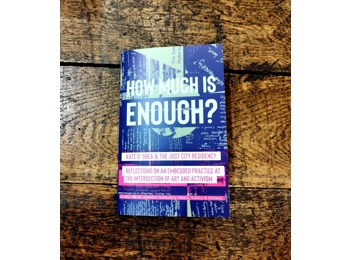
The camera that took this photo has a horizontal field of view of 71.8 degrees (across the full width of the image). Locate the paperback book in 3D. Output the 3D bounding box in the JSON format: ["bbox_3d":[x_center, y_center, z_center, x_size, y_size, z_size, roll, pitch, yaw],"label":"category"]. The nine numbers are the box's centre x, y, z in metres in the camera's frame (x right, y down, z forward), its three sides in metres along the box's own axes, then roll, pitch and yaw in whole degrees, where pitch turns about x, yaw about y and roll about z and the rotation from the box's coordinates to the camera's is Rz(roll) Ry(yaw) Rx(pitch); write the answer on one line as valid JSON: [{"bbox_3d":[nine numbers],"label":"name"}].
[{"bbox_3d":[-0.003,-0.002,0.291,0.127,0.016,0.200,-1,81,6],"label":"paperback book"}]

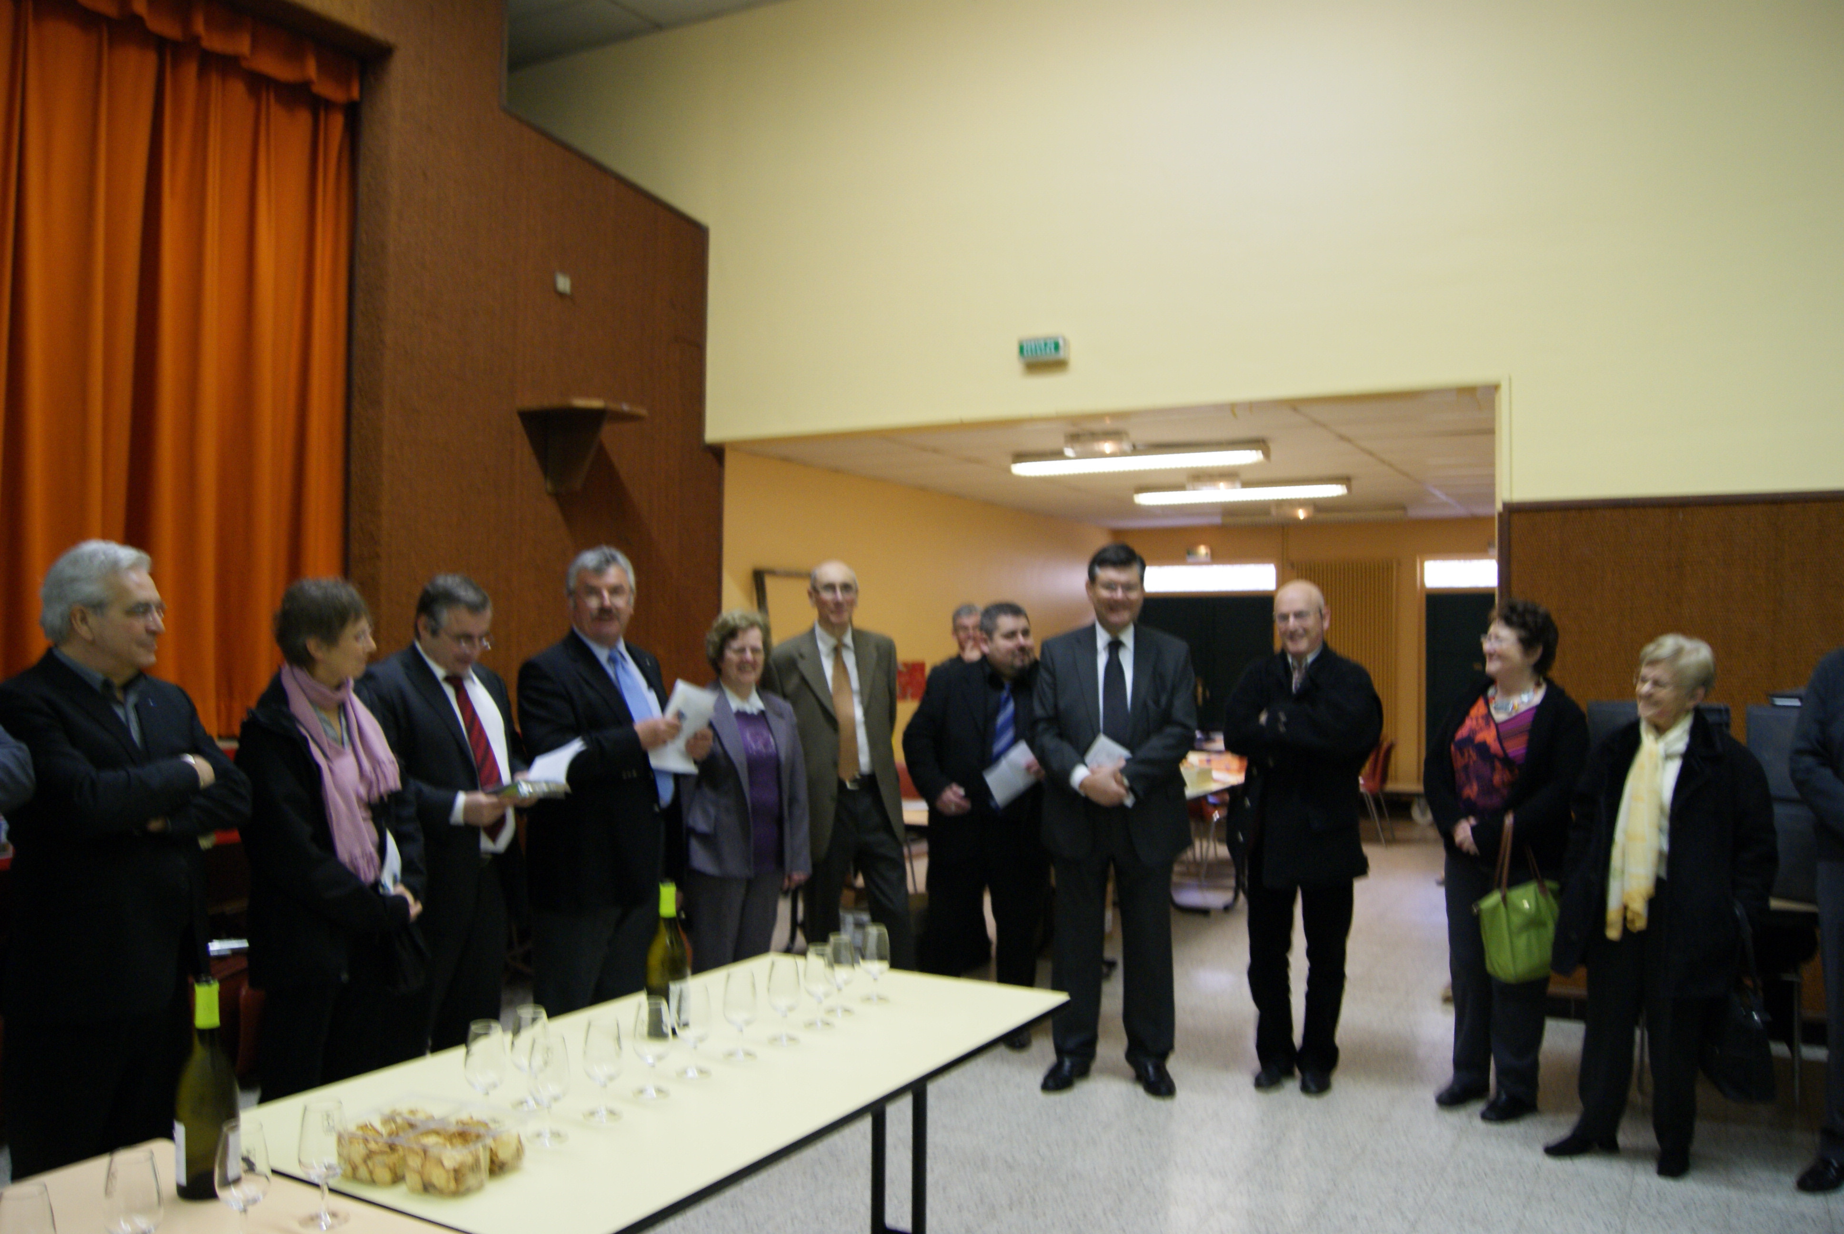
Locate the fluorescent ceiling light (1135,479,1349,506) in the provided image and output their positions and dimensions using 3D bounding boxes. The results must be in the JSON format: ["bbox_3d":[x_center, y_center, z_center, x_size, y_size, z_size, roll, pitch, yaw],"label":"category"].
[{"bbox_3d":[2.235,-0.875,9.803,1.570,0.110,0.170,0,-2,30],"label":"fluorescent ceiling light"}]

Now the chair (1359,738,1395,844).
[{"bbox_3d":[3.637,1.439,11.465,0.520,0.810,0.500,0,-2,30],"label":"chair"}]

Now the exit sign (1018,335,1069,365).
[{"bbox_3d":[0.593,-1.298,6.760,0.232,0.106,0.055,0,-2,24],"label":"exit sign"}]

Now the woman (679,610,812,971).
[{"bbox_3d":[-0.572,0.784,4.490,0.450,1.606,0.300,2,-2,-27],"label":"woman"}]

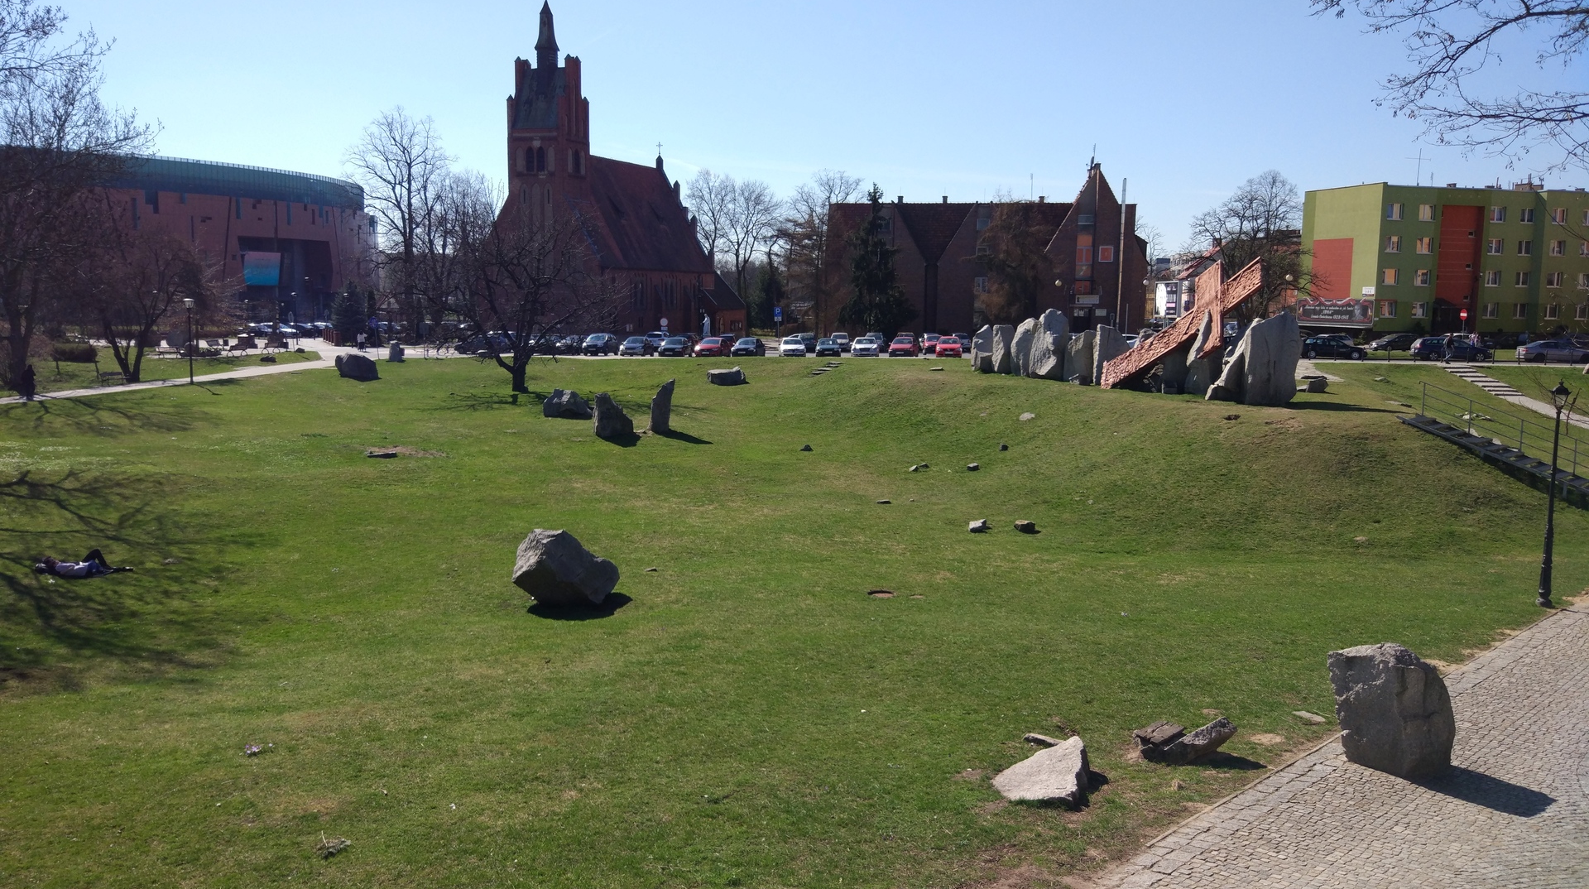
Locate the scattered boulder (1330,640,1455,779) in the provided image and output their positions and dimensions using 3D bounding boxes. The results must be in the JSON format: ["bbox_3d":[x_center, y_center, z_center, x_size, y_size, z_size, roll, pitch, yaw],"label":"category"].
[{"bbox_3d":[6.966,3.007,14.918,1.180,1.470,0.880,-4,9,-36],"label":"scattered boulder"}]

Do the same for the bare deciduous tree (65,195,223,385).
[{"bbox_3d":[-33.317,-7.906,65.231,7.400,9.400,7.200,-3,8,-27],"label":"bare deciduous tree"}]

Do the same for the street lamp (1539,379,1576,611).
[{"bbox_3d":[13.699,0.922,23.140,0.390,4.020,0.390,5,9,30],"label":"street lamp"}]

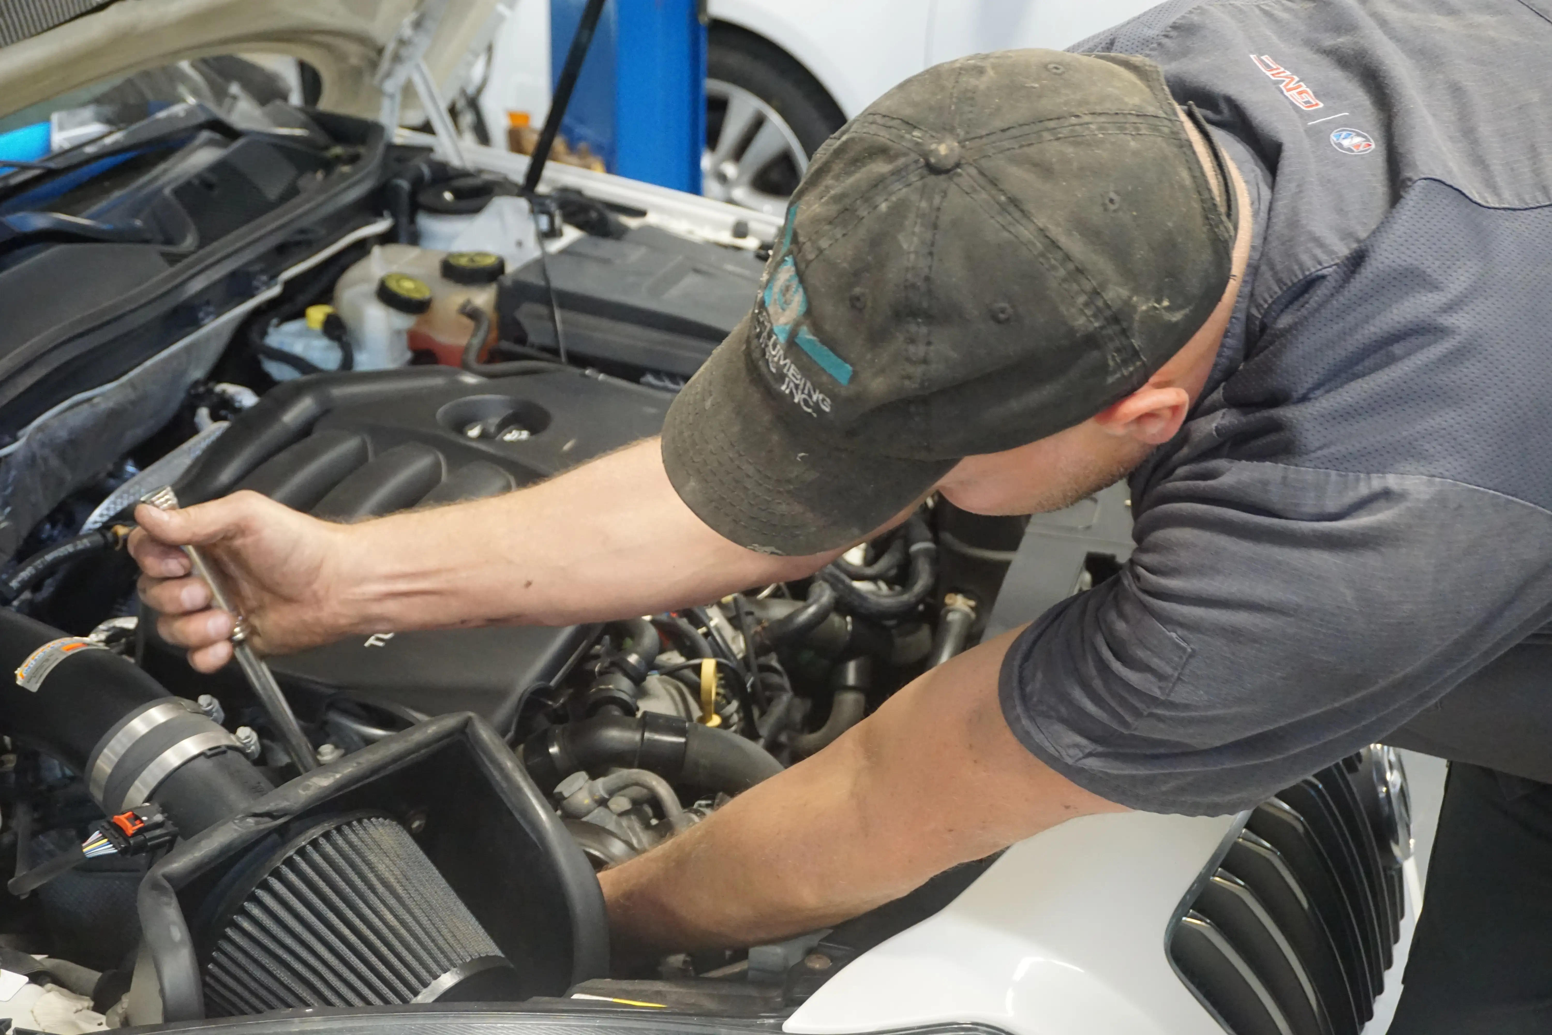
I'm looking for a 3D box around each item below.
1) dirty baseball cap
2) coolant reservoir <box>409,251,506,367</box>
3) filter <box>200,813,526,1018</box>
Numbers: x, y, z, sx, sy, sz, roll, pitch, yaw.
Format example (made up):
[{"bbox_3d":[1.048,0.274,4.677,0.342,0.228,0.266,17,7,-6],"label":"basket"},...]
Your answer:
[{"bbox_3d":[0.055,-0.100,0.888,0.272,0.163,0.172,-23,65,11],"label":"dirty baseball cap"},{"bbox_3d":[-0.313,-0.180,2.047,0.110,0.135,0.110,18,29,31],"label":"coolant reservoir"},{"bbox_3d":[-0.234,0.268,1.182,0.140,0.162,0.162,34,37,25],"label":"filter"}]

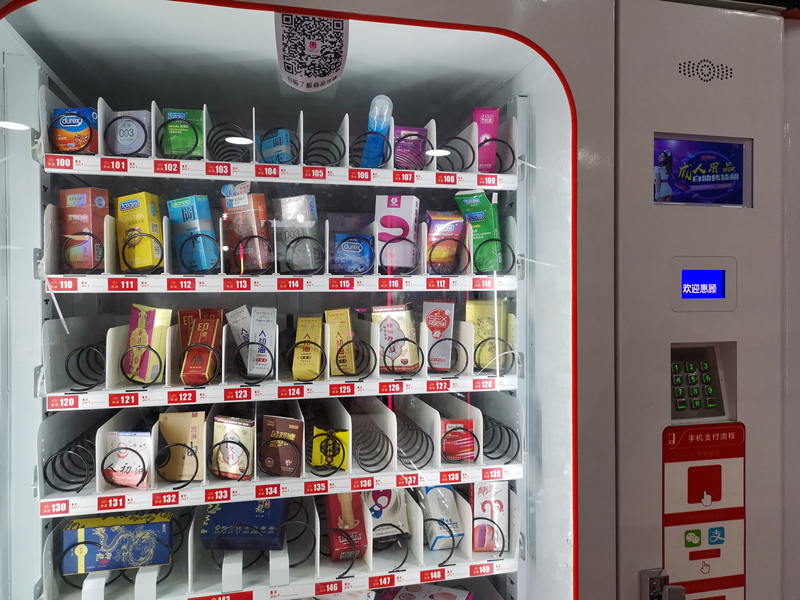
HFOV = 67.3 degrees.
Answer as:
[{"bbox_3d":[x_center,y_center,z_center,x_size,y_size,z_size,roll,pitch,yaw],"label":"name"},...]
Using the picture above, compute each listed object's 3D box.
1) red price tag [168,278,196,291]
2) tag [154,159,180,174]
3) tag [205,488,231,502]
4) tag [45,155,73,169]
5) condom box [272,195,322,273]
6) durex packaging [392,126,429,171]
[{"bbox_3d":[-0.330,-0.023,0.908,0.040,0.018,0.004,0,1,-14],"label":"red price tag"},{"bbox_3d":[-0.347,-0.199,0.899,0.036,0.018,0.004,0,1,-14],"label":"tag"},{"bbox_3d":[-0.297,0.319,0.982,0.040,0.020,0.002,0,1,-14],"label":"tag"},{"bbox_3d":[-0.514,-0.208,0.909,0.039,0.019,0.002,0,0,-14],"label":"tag"},{"bbox_3d":[-0.174,-0.112,1.025,0.063,0.123,0.034,-3,6,21],"label":"condom box"},{"bbox_3d":[0.016,-0.262,1.043,0.059,0.069,0.022,-1,9,-18],"label":"durex packaging"}]

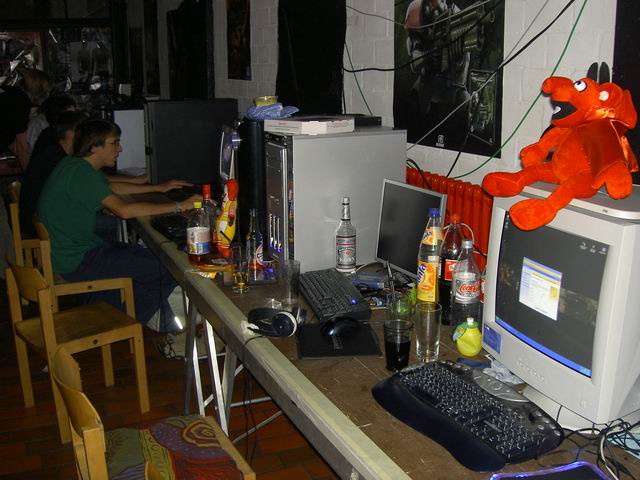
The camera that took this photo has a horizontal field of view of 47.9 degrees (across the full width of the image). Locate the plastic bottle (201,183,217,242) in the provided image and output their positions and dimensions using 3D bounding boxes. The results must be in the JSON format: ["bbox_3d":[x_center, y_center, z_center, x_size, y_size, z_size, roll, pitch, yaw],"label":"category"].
[{"bbox_3d":[-0.474,-0.082,3.019,0.082,0.296,0.082,-1,14,0],"label":"plastic bottle"}]

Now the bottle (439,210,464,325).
[{"bbox_3d":[0.419,0.092,2.222,0.085,0.345,0.085,-1,14,0],"label":"bottle"}]

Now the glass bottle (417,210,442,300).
[{"bbox_3d":[0.355,0.070,2.301,0.083,0.342,0.083,2,14,-1],"label":"glass bottle"}]

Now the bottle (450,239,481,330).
[{"bbox_3d":[0.451,0.135,2.177,0.087,0.275,0.087,-1,14,0],"label":"bottle"}]

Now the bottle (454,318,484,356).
[{"bbox_3d":[0.418,0.266,2.012,0.070,0.103,0.075,-1,14,0],"label":"bottle"}]

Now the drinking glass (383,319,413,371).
[{"bbox_3d":[0.208,0.282,1.927,0.078,0.117,0.078,-1,14,0],"label":"drinking glass"}]

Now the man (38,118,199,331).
[{"bbox_3d":[-1.076,-0.022,3.960,0.890,1.270,0.500,-6,15,-23],"label":"man"}]

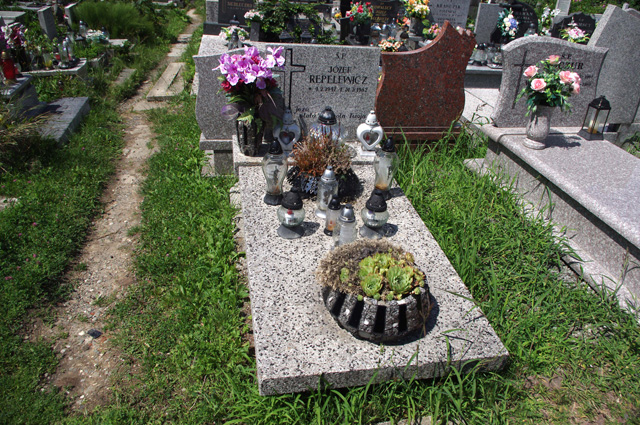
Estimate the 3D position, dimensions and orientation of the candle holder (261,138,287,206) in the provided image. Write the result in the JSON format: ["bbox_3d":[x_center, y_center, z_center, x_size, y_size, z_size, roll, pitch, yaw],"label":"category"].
[{"bbox_3d":[-0.222,-0.205,2.353,0.123,0.334,0.123,-2,30,-10],"label":"candle holder"}]

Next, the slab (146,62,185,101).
[{"bbox_3d":[-1.506,-1.318,4.840,0.256,0.070,1.188,-1,32,-9],"label":"slab"}]

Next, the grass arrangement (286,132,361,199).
[{"bbox_3d":[0.011,-0.296,2.766,0.380,0.311,0.350,-2,33,-11],"label":"grass arrangement"}]

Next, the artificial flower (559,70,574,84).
[{"bbox_3d":[1.471,-0.805,2.860,0.090,0.080,0.090,-2,31,-12],"label":"artificial flower"}]

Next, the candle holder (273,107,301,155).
[{"bbox_3d":[-0.195,-0.508,3.030,0.168,0.298,0.100,-2,33,-11],"label":"candle holder"}]

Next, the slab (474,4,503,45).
[{"bbox_3d":[1.704,-1.810,4.698,0.280,0.425,0.070,-2,32,-11],"label":"slab"}]

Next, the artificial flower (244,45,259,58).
[{"bbox_3d":[-0.392,-0.921,2.742,0.083,0.074,0.060,0,32,-8],"label":"artificial flower"}]

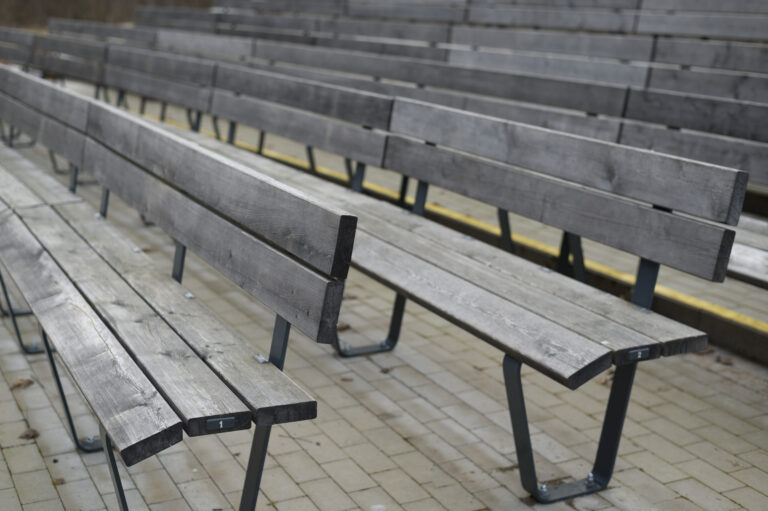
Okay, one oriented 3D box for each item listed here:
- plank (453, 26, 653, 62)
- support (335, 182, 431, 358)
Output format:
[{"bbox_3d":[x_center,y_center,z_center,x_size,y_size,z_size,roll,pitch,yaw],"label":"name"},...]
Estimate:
[{"bbox_3d":[0.959,-1.286,6.462,0.039,0.131,1.882,5,10,-33],"label":"plank"},{"bbox_3d":[-0.031,-0.063,3.921,0.491,0.864,0.075,-8,16,-26],"label":"support"}]

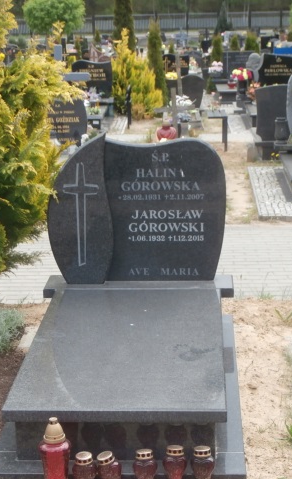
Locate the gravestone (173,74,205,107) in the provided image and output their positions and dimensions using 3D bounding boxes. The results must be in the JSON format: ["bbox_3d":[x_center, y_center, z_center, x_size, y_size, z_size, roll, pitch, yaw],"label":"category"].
[{"bbox_3d":[0.691,-2.456,17.568,0.580,0.560,0.120,-1,12,4],"label":"gravestone"}]

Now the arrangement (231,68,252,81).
[{"bbox_3d":[1.828,-3.149,20.100,0.400,0.250,0.360,0,12,3],"label":"arrangement"}]

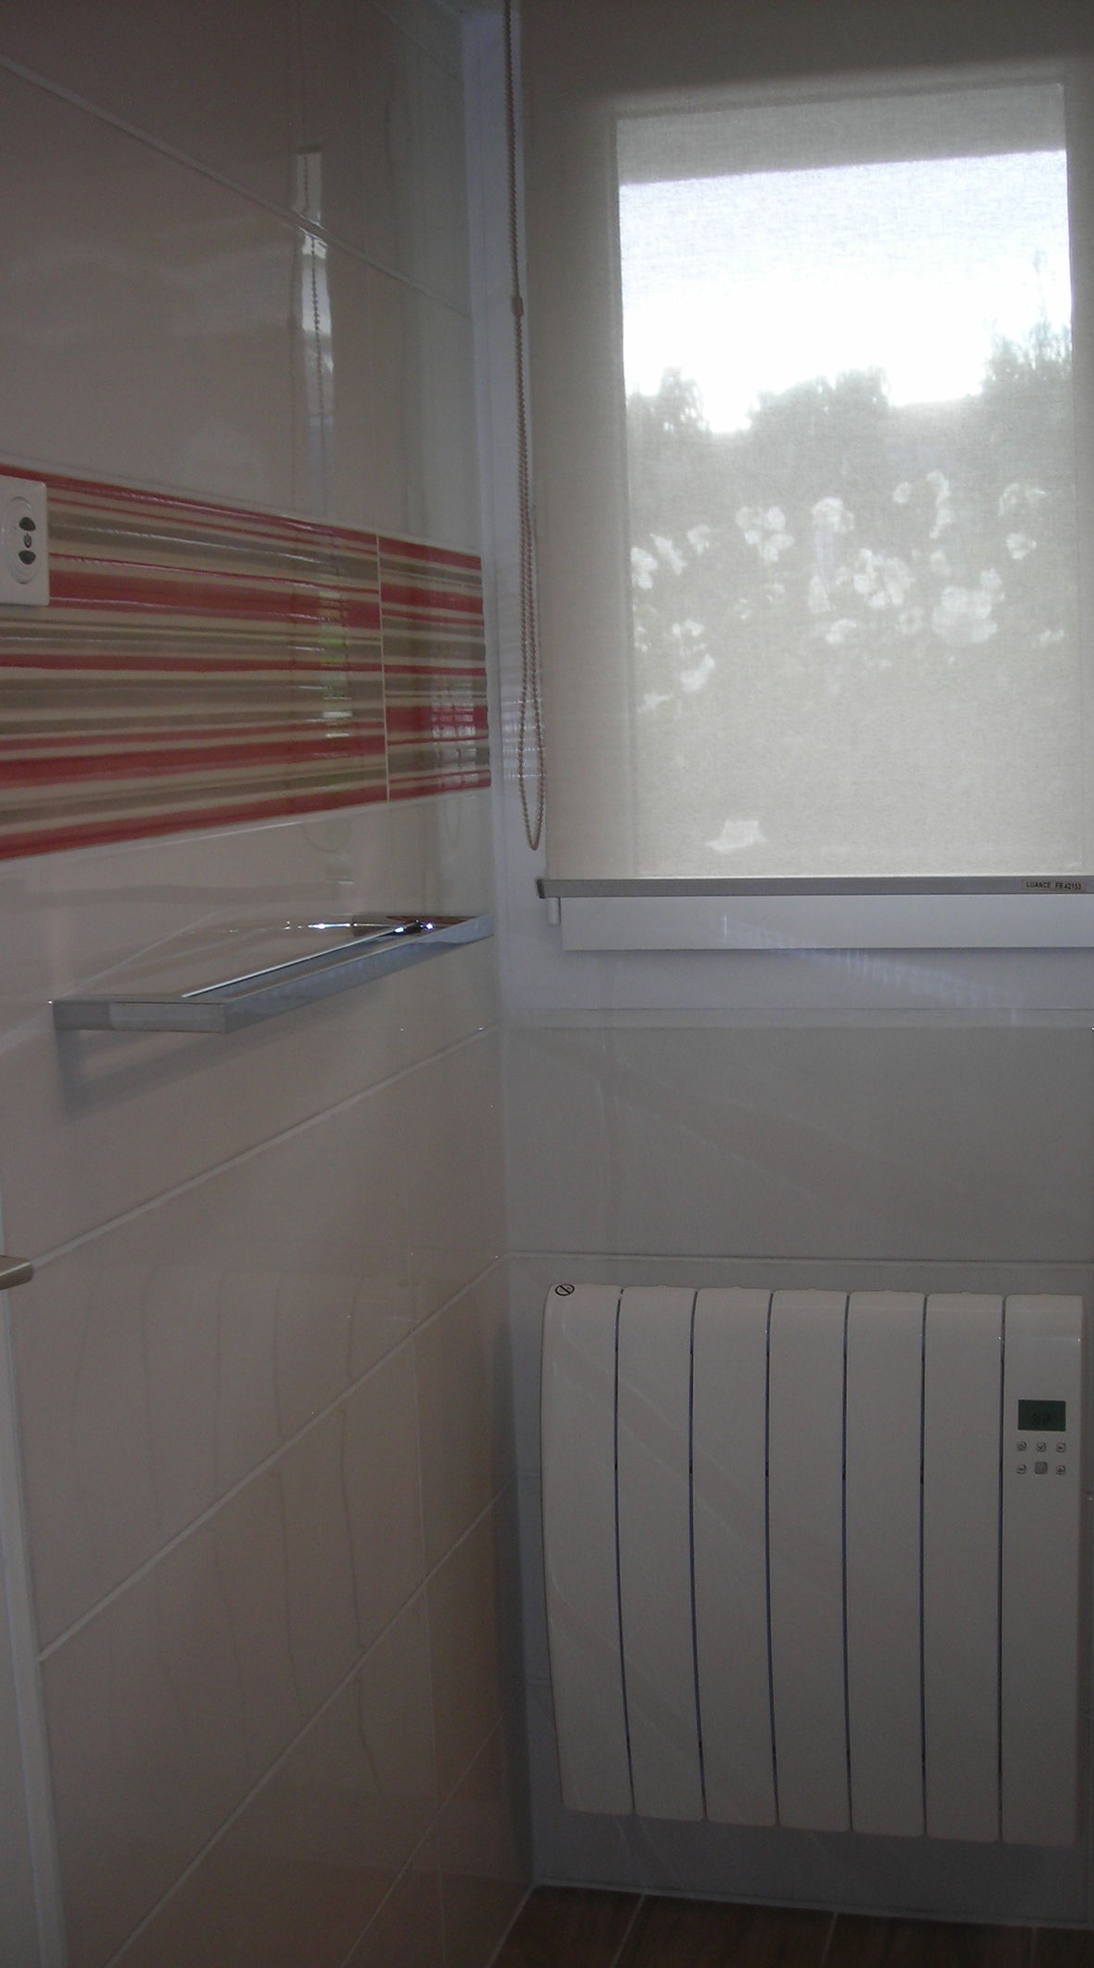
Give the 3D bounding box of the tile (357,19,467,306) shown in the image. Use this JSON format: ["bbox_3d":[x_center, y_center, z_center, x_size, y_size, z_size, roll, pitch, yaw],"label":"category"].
[{"bbox_3d":[-0.131,-0.786,2.071,0.015,0.250,0.320,0,7,15],"label":"tile"}]

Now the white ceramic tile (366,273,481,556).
[{"bbox_3d":[-0.122,-0.547,2.100,0.015,0.250,0.327,0,7,15],"label":"white ceramic tile"}]

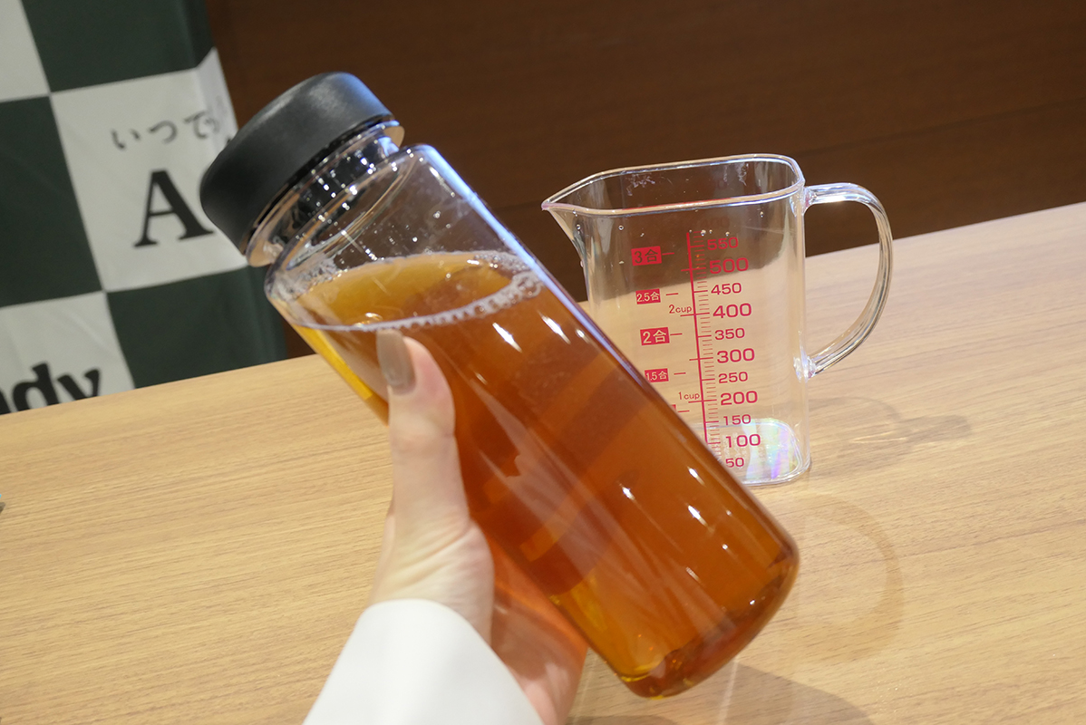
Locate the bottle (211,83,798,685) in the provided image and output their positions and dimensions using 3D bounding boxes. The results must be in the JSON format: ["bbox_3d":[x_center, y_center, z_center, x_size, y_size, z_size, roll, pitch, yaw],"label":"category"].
[{"bbox_3d":[-0.013,0.006,0.325,0.064,0.194,0.064,-43,2,0],"label":"bottle"}]

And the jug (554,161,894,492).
[{"bbox_3d":[0.081,-0.017,0.495,0.145,0.132,0.067,-6,24,6],"label":"jug"}]

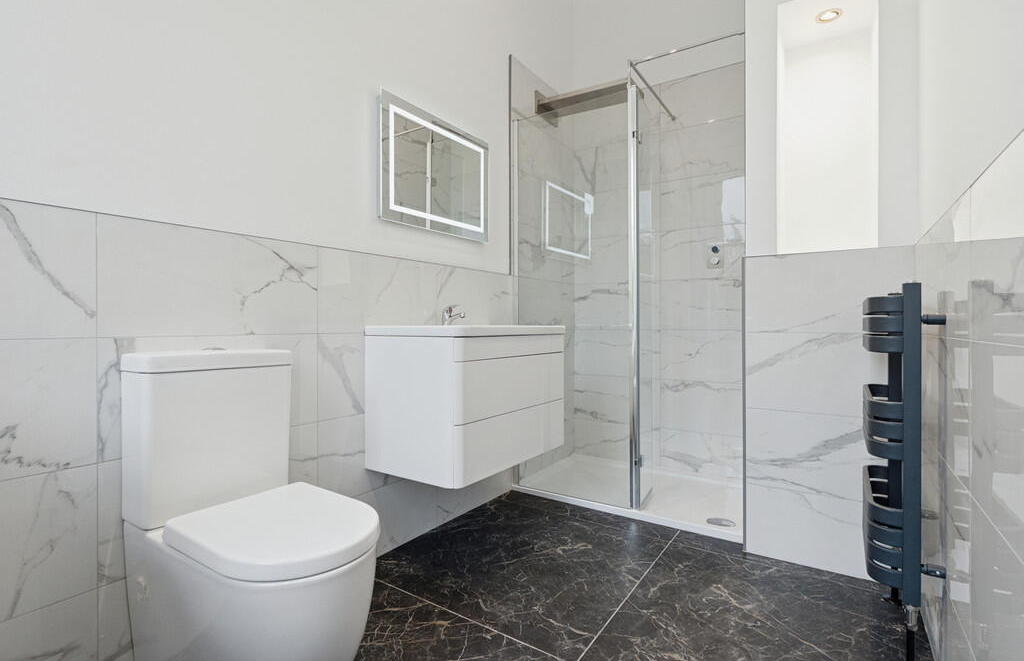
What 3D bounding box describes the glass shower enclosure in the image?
[{"bbox_3d":[0.691,-0.182,2.486,1.156,2.116,0.727,0,1,35],"label":"glass shower enclosure"}]

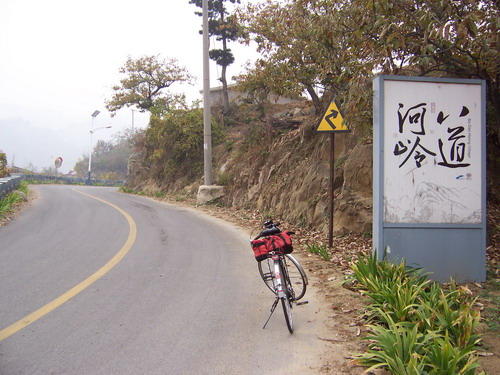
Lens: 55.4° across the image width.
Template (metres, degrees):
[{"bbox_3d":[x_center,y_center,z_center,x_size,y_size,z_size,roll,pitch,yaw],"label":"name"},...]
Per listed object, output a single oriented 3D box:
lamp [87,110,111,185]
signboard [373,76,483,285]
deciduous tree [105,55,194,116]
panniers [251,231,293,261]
[{"bbox_3d":[-13.825,-3.623,43.500,2.150,6.750,0.900,0,-1,18],"label":"lamp"},{"bbox_3d":[2.258,-0.096,5.998,1.380,2.530,0.220,1,-2,-6],"label":"signboard"},{"bbox_3d":[-6.325,-6.325,30.000,5.600,4.100,5.000,1,-1,0],"label":"deciduous tree"},{"bbox_3d":[0.206,0.552,4.500,0.360,0.190,0.300,-13,1,5],"label":"panniers"}]

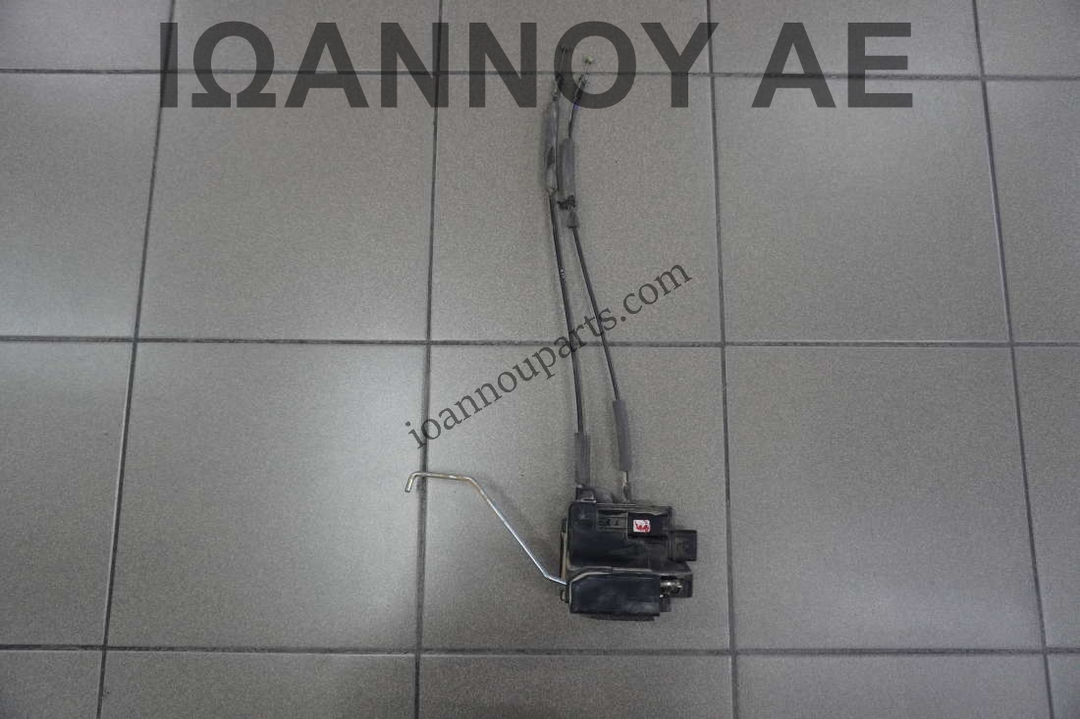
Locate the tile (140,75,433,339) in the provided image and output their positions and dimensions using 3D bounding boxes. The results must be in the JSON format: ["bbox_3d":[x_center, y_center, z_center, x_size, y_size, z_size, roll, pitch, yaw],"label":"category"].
[{"bbox_3d":[-0.289,-0.182,0.840,0.324,0.009,0.324,0,80,0],"label":"tile"}]

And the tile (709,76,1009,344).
[{"bbox_3d":[0.371,-0.178,0.843,0.324,0.009,0.324,0,80,0],"label":"tile"}]

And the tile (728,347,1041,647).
[{"bbox_3d":[0.370,0.147,0.792,0.325,0.010,0.325,0,80,0],"label":"tile"}]

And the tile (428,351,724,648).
[{"bbox_3d":[0.039,0.145,0.787,0.324,0.009,0.324,0,80,0],"label":"tile"}]

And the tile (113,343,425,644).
[{"bbox_3d":[-0.291,0.143,0.785,0.324,0.009,0.324,0,80,0],"label":"tile"}]

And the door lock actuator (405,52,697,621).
[{"bbox_3d":[0.013,-0.056,0.785,0.299,0.060,0.652,0,80,0],"label":"door lock actuator"}]

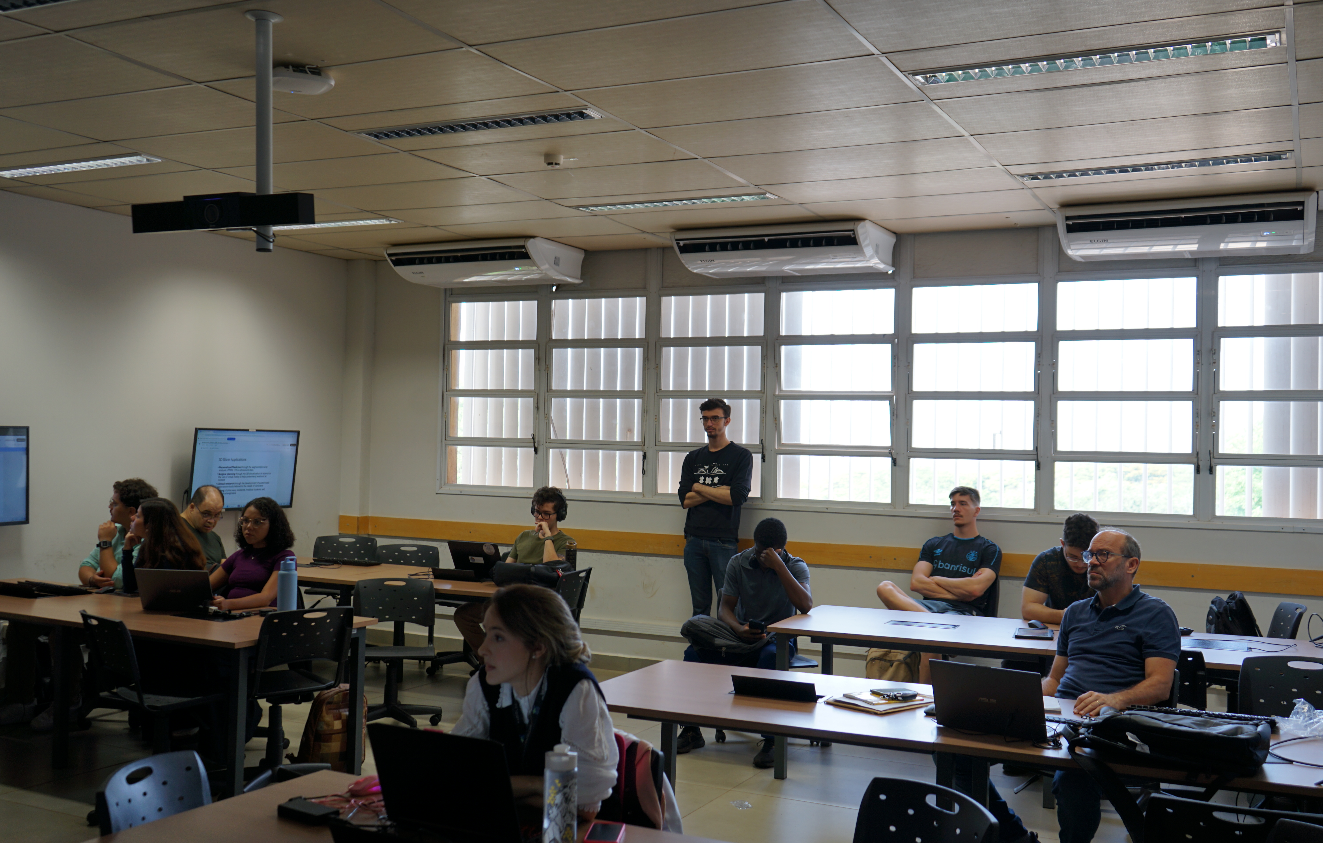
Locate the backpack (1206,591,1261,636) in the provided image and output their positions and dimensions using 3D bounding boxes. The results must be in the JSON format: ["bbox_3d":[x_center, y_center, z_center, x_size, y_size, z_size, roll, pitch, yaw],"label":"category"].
[{"bbox_3d":[3.012,1.137,6.630,0.270,0.460,0.300,1,0,9],"label":"backpack"}]

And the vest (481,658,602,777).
[{"bbox_3d":[-0.302,0.812,3.130,0.330,0.420,0.230,1,9,14],"label":"vest"}]

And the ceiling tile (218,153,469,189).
[{"bbox_3d":[-1.604,-1.257,6.342,1.235,0.020,0.610,1,-1,27],"label":"ceiling tile"}]

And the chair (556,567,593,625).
[{"bbox_3d":[-0.759,1.306,7.537,0.600,0.860,0.580,1,0,26],"label":"chair"}]

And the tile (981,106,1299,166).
[{"bbox_3d":[2.000,-1.217,5.324,1.240,0.020,0.620,1,-1,27],"label":"tile"}]

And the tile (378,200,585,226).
[{"bbox_3d":[-1.068,-1.265,7.529,1.240,0.030,0.603,1,-1,26],"label":"tile"}]

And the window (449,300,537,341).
[{"bbox_3d":[-1.255,-0.748,9.322,0.800,0.320,0.050,1,0,26],"label":"window"}]

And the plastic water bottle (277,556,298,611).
[{"bbox_3d":[-1.864,0.818,6.231,0.096,0.292,0.096,1,0,26],"label":"plastic water bottle"}]

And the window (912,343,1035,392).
[{"bbox_3d":[1.895,-0.330,7.596,0.739,0.302,0.030,1,-1,27],"label":"window"}]

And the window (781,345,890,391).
[{"bbox_3d":[1.139,-0.349,8.157,0.744,0.304,0.030,1,5,27],"label":"window"}]

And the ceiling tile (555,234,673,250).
[{"bbox_3d":[-0.522,-1.239,8.639,1.240,0.020,0.584,1,-1,27],"label":"ceiling tile"}]

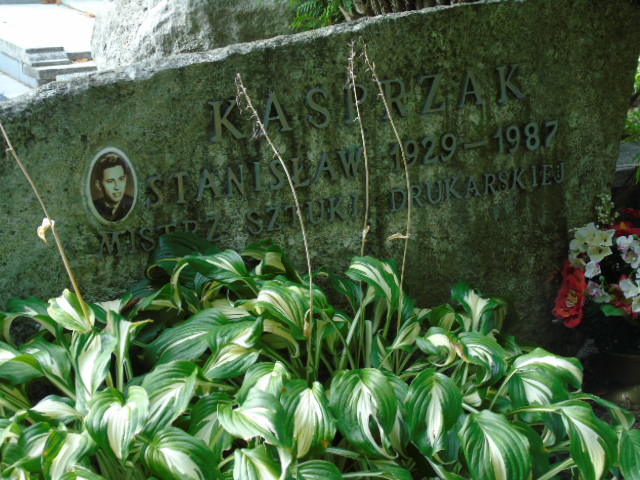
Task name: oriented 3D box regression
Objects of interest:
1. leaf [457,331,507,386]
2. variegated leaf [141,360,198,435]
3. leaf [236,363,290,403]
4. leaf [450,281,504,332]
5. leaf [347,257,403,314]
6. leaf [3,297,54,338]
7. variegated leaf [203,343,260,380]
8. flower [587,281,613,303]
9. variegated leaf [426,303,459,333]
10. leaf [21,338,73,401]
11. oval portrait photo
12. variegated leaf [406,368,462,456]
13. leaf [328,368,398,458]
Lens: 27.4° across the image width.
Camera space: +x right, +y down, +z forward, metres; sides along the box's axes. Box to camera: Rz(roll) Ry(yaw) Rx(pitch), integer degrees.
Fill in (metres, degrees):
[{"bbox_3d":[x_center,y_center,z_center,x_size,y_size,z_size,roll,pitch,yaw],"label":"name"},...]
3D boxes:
[{"bbox_3d":[0.254,0.185,2.050,0.062,0.045,0.085,-19,61,-21],"label":"leaf"},{"bbox_3d":[-0.210,0.220,1.830,0.073,0.084,0.075,8,20,33],"label":"variegated leaf"},{"bbox_3d":[-0.078,0.205,1.840,0.076,0.046,0.070,1,17,14],"label":"leaf"},{"bbox_3d":[0.240,0.103,2.000,0.080,0.056,0.070,-4,17,-5],"label":"leaf"},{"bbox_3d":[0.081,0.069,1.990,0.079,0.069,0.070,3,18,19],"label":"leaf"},{"bbox_3d":[-0.466,0.124,2.100,0.076,0.060,0.060,-4,20,0],"label":"leaf"},{"bbox_3d":[-0.127,0.175,1.890,0.075,0.040,0.075,10,21,38],"label":"variegated leaf"},{"bbox_3d":[0.485,0.089,2.280,0.043,0.038,0.020,2,24,5],"label":"flower"},{"bbox_3d":[0.197,0.132,2.130,0.055,0.035,0.070,4,49,4],"label":"variegated leaf"},{"bbox_3d":[-0.407,0.193,1.960,0.075,0.040,0.100,-34,56,-26],"label":"leaf"},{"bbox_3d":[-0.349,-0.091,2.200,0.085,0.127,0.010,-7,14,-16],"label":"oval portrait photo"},{"bbox_3d":[0.171,0.258,1.960,0.078,0.126,0.060,-5,20,-5],"label":"variegated leaf"},{"bbox_3d":[0.059,0.237,1.790,0.093,0.105,0.075,-4,17,-5],"label":"leaf"}]

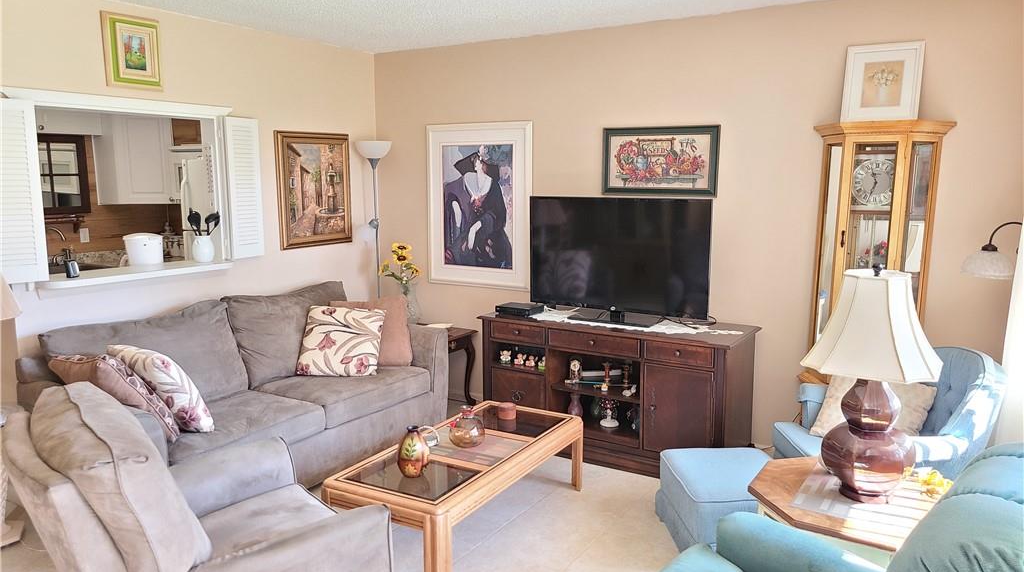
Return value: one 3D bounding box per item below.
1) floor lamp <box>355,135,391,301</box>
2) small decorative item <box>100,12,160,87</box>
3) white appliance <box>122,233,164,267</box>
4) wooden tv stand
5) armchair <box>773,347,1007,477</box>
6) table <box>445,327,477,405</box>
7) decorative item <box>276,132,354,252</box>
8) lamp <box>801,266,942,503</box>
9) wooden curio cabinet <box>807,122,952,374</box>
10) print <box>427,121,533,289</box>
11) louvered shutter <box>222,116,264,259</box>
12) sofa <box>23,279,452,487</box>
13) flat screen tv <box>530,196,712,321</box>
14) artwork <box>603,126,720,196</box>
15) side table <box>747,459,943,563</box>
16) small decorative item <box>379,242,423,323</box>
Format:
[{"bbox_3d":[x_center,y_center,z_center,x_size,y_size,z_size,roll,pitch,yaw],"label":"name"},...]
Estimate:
[{"bbox_3d":[-0.963,-0.123,5.508,0.270,1.790,0.270,5,10,32],"label":"floor lamp"},{"bbox_3d":[-1.994,-1.227,4.044,0.035,0.370,0.320,5,10,32],"label":"small decorative item"},{"bbox_3d":[-2.167,-0.215,4.530,0.230,0.200,0.240,5,10,32],"label":"white appliance"},{"bbox_3d":[0.588,0.580,4.446,1.500,0.742,0.580,5,9,32],"label":"wooden tv stand"},{"bbox_3d":[1.560,0.687,3.194,0.760,0.870,0.810,0,8,2],"label":"armchair"},{"bbox_3d":[-0.594,0.572,5.281,0.580,0.520,0.440,5,9,32],"label":"table"},{"bbox_3d":[-1.294,-0.630,5.081,0.045,0.745,0.625,5,9,32],"label":"decorative item"},{"bbox_3d":[1.166,0.308,2.493,0.410,0.760,0.410,5,10,32],"label":"lamp"},{"bbox_3d":[1.738,0.129,3.802,0.650,1.825,0.350,5,9,32],"label":"wooden curio cabinet"},{"bbox_3d":[-0.235,-0.539,5.213,0.850,1.095,0.035,5,10,32],"label":"print"},{"bbox_3d":[-1.598,-0.580,4.592,0.050,0.830,0.240,5,9,32],"label":"louvered shutter"},{"bbox_3d":[-1.347,0.540,4.240,0.940,0.870,2.170,5,9,30],"label":"sofa"},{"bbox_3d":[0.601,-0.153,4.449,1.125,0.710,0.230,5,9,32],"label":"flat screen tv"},{"bbox_3d":[0.856,-0.723,4.480,0.720,0.400,0.030,5,10,32],"label":"artwork"},{"bbox_3d":[1.147,0.948,2.575,0.655,0.530,0.655,5,10,32],"label":"side table"},{"bbox_3d":[-0.770,-0.006,5.315,0.290,0.580,0.280,0,8,0],"label":"small decorative item"}]

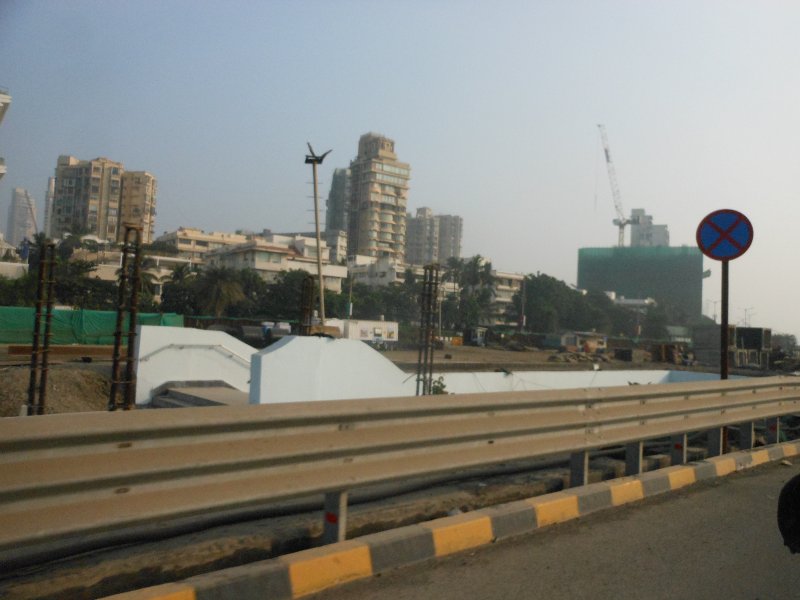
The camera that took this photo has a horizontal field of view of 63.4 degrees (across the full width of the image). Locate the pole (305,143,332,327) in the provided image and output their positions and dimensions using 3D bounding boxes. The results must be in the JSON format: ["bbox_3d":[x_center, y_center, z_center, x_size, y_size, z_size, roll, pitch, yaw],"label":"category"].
[{"bbox_3d":[-3.797,-2.132,31.000,1.200,10.900,0.600,-2,0,6],"label":"pole"}]

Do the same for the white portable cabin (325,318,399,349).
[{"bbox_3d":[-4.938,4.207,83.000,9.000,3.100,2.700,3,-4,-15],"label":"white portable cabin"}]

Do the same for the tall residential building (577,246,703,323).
[{"bbox_3d":[89.013,-2.782,240.000,42.000,32.000,25.000,1,-3,26],"label":"tall residential building"}]

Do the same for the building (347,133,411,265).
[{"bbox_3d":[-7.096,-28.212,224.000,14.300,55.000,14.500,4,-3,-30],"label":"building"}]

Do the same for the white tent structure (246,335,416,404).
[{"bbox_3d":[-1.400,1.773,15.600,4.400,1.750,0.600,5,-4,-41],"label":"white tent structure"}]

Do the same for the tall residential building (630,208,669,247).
[{"bbox_3d":[145.928,-19.672,380.000,19.000,68.000,16.000,1,-3,24],"label":"tall residential building"}]

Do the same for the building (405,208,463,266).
[{"bbox_3d":[17.327,-19.839,325.000,23.000,49.000,17.000,4,-3,-23],"label":"building"}]

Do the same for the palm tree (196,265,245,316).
[{"bbox_3d":[-21.516,-0.060,78.000,5.600,8.200,5.600,2,-3,0],"label":"palm tree"}]

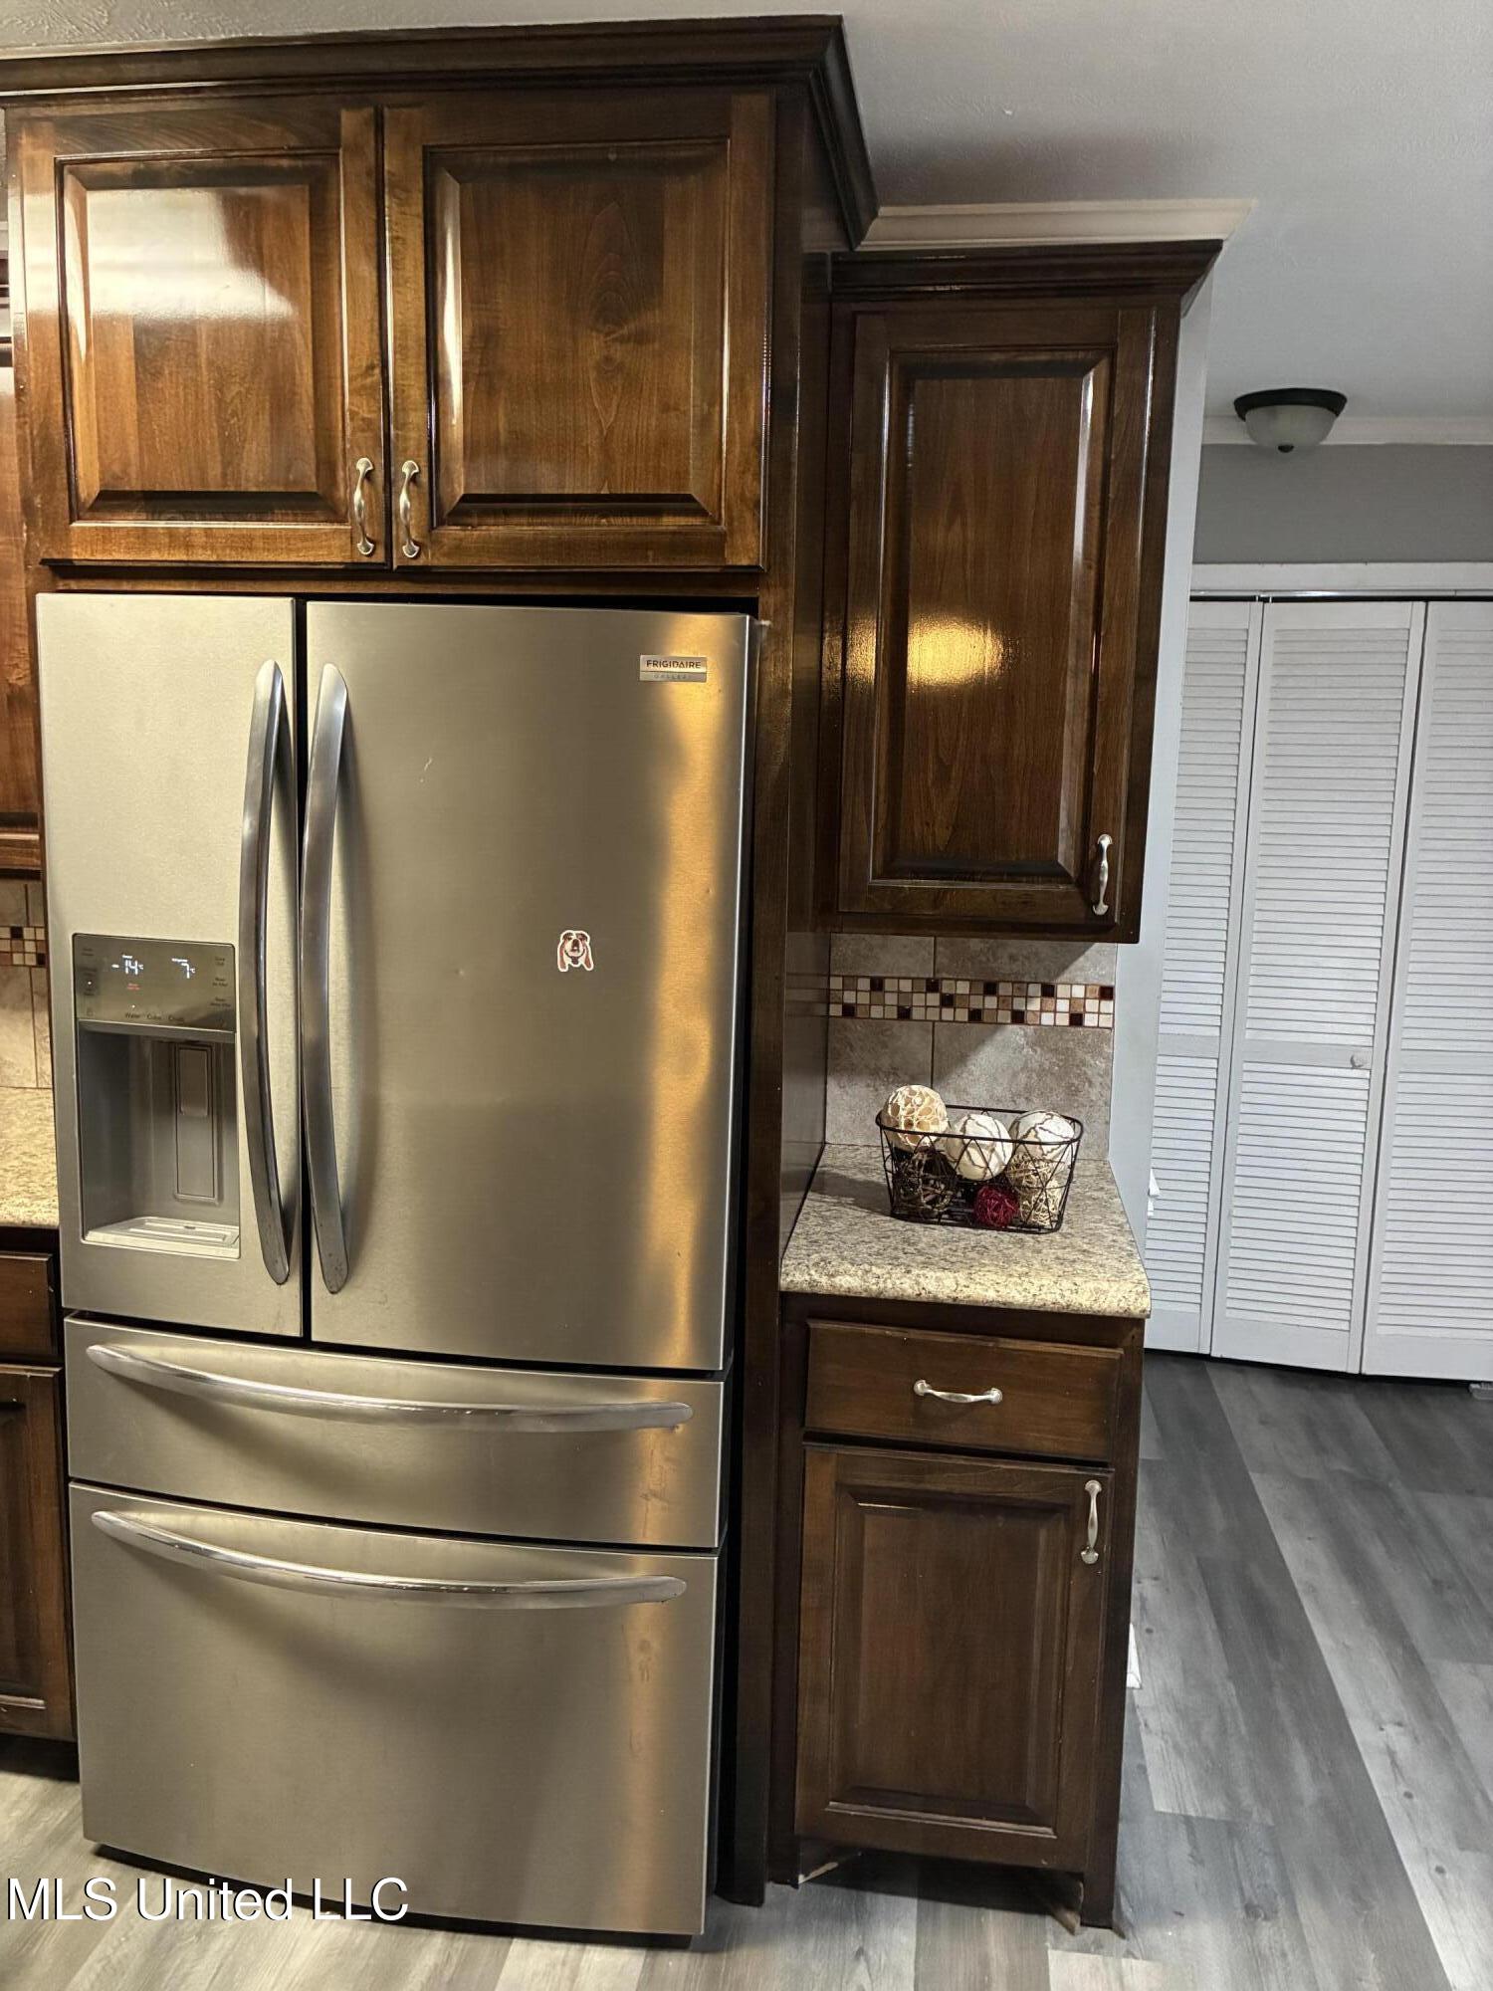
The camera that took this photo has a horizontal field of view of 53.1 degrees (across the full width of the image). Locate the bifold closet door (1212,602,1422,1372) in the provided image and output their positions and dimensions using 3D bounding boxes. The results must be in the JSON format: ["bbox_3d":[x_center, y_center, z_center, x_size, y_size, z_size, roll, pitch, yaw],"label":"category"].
[{"bbox_3d":[1.499,0.004,3.942,0.387,2.017,0.035,3,8,12],"label":"bifold closet door"}]

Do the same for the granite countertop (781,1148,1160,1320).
[{"bbox_3d":[0.330,0.338,2.263,0.482,0.043,0.624,3,9,8],"label":"granite countertop"}]

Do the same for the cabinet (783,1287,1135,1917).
[{"bbox_3d":[0.324,0.796,2.329,0.478,0.882,0.640,3,8,8],"label":"cabinet"}]

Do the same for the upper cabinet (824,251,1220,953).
[{"bbox_3d":[0.387,-0.567,2.252,0.518,0.936,0.354,3,9,8],"label":"upper cabinet"}]

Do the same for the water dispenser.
[{"bbox_3d":[-0.755,0.125,1.990,0.222,0.410,0.120,3,8,10],"label":"water dispenser"}]

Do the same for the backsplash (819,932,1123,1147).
[{"bbox_3d":[0.377,0.076,2.529,0.478,0.393,0.014,3,9,8],"label":"backsplash"}]

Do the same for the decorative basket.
[{"bbox_3d":[0.342,0.255,2.209,0.300,0.138,0.180,4,9,15],"label":"decorative basket"}]

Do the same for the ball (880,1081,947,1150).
[{"bbox_3d":[0.252,0.182,2.233,0.098,0.098,0.098,3,8,8],"label":"ball"}]

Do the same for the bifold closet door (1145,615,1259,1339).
[{"bbox_3d":[1.125,-0.018,4.027,0.385,2.017,0.035,3,8,8],"label":"bifold closet door"}]

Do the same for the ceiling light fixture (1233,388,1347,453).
[{"bbox_3d":[1.240,-1.302,3.427,0.252,0.117,0.252,3,9,8],"label":"ceiling light fixture"}]

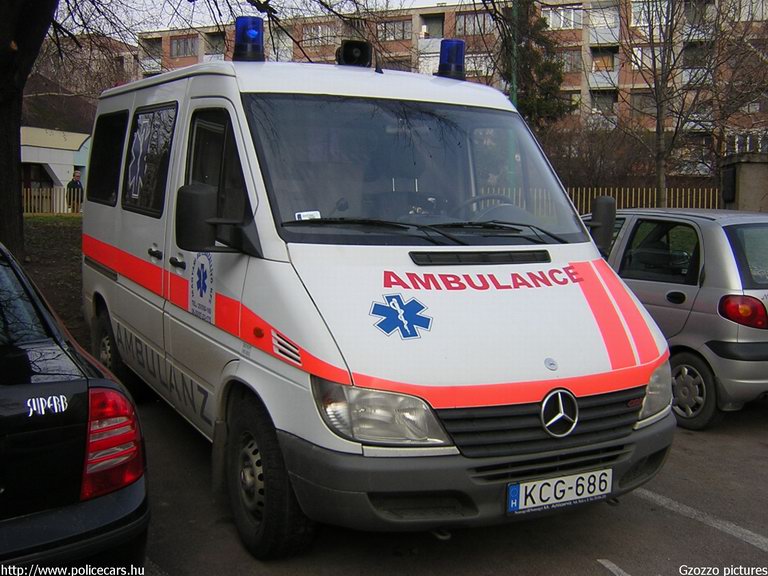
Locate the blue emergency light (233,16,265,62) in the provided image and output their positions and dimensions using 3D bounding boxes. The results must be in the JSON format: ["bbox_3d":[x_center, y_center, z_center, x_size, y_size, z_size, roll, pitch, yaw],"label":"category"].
[{"bbox_3d":[-0.722,-1.349,4.329,0.157,0.243,0.157,-2,8,-28],"label":"blue emergency light"}]

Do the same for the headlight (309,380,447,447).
[{"bbox_3d":[-0.006,0.458,3.004,0.455,0.233,0.314,0,7,-18],"label":"headlight"}]

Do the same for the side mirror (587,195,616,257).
[{"bbox_3d":[1.227,-0.364,4.514,0.233,0.314,0.132,-4,9,-40],"label":"side mirror"}]

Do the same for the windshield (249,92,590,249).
[{"bbox_3d":[0.201,-0.585,4.016,1.700,0.921,0.152,-2,-33,-28],"label":"windshield"}]

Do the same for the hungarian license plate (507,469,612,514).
[{"bbox_3d":[0.704,0.798,3.165,0.531,0.119,0.020,-2,8,-28],"label":"hungarian license plate"}]

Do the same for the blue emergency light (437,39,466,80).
[{"bbox_3d":[0.427,-1.401,4.930,0.157,0.243,0.157,-2,8,-28],"label":"blue emergency light"}]

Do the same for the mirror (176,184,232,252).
[{"bbox_3d":[-0.779,-0.298,3.461,0.233,0.314,0.132,0,7,-16],"label":"mirror"}]

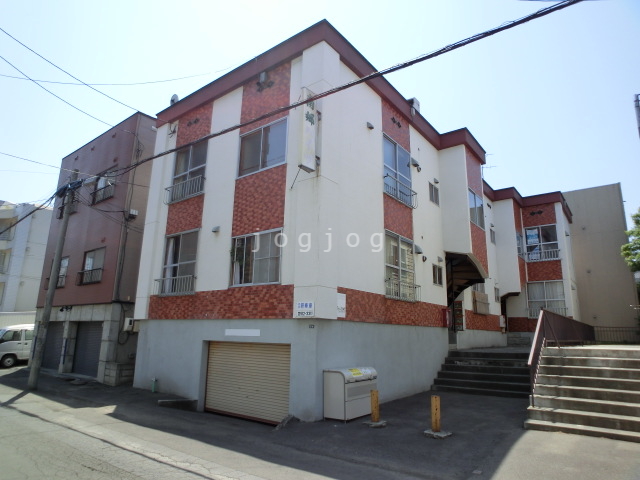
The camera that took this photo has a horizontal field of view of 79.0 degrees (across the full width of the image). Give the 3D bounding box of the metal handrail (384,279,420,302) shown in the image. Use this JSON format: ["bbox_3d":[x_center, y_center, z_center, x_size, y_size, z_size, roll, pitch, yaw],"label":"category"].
[{"bbox_3d":[2.288,1.405,10.596,0.220,0.460,1.780,-10,-18,38],"label":"metal handrail"}]

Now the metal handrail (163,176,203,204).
[{"bbox_3d":[-4.016,-1.438,11.485,1.780,0.480,0.220,-9,-17,36],"label":"metal handrail"}]

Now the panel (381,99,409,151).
[{"bbox_3d":[2.359,-3.452,11.971,0.080,1.050,1.760,-10,-18,38],"label":"panel"}]

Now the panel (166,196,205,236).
[{"bbox_3d":[-3.838,-0.684,11.127,1.770,0.960,0.080,-9,-16,37],"label":"panel"}]

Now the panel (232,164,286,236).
[{"bbox_3d":[-1.550,-0.951,9.818,1.840,1.610,0.100,-9,-16,37],"label":"panel"}]

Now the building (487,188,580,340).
[{"bbox_3d":[11.399,1.817,20.959,3.840,7.590,6.840,-9,-16,37],"label":"building"}]

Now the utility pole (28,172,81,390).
[{"bbox_3d":[-7.640,0.943,11.178,0.250,6.300,0.250,-9,-17,36],"label":"utility pole"}]

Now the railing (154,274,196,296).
[{"bbox_3d":[-3.955,1.272,10.556,1.800,0.450,0.192,-9,-16,37],"label":"railing"}]

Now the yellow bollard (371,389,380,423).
[{"bbox_3d":[1.034,3.098,7.244,0.141,0.544,0.141,-9,-16,37],"label":"yellow bollard"}]

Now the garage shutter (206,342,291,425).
[{"bbox_3d":[-1.613,3.152,8.664,2.820,1.620,0.080,-9,-16,37],"label":"garage shutter"}]

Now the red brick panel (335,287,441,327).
[{"bbox_3d":[2.251,1.968,10.546,0.080,0.684,6.246,-9,-16,37],"label":"red brick panel"}]

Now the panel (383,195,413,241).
[{"bbox_3d":[2.222,-0.610,11.027,0.080,0.978,1.788,-9,-16,37],"label":"panel"}]

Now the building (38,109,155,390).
[{"bbox_3d":[-6.778,1.115,17.930,6.700,9.200,8.000,-9,-17,36],"label":"building"}]

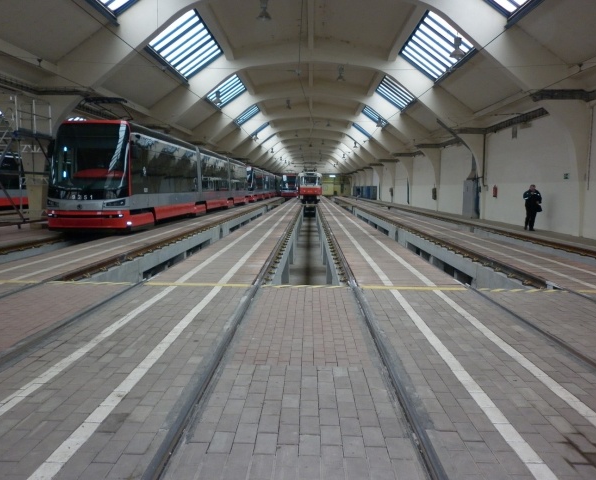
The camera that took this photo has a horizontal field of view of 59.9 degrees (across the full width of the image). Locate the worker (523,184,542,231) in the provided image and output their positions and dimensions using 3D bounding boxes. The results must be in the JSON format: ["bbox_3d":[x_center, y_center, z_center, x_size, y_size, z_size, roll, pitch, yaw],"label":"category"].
[{"bbox_3d":[8.766,-1.203,19.241,0.600,1.720,0.420,0,6,-7],"label":"worker"}]

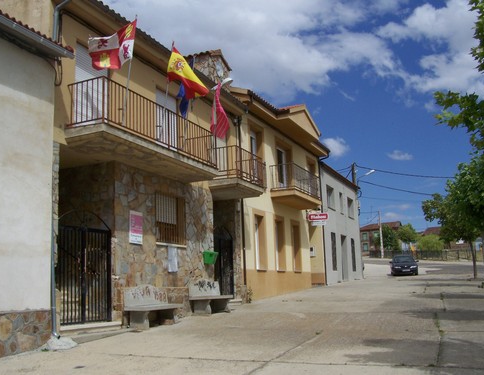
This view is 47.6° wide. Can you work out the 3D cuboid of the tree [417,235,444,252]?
[{"bbox_3d":[27.853,8.707,81.000,4.060,3.540,4.200,-7,-12,24],"label":"tree"}]

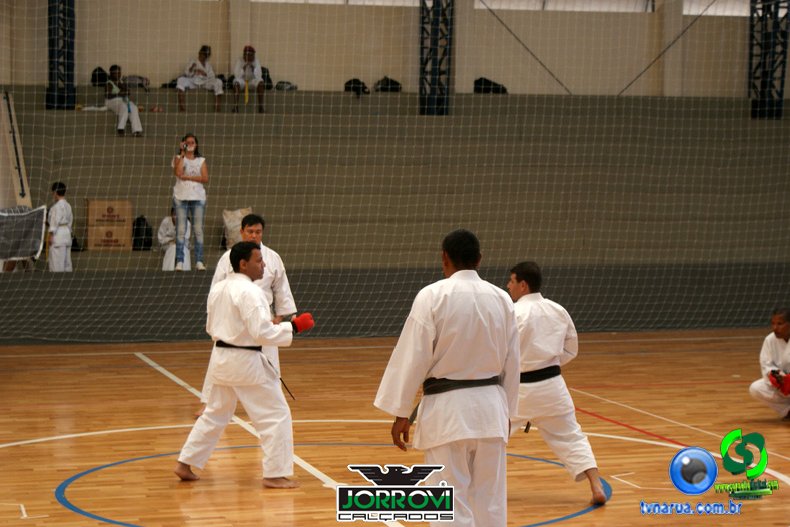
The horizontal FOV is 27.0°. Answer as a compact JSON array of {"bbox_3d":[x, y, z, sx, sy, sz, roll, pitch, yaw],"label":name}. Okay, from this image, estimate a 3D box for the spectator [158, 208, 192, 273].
[{"bbox_3d":[-2.934,-0.259,21.900,0.460,0.980,0.600,0,2,-14],"label":"spectator"}]

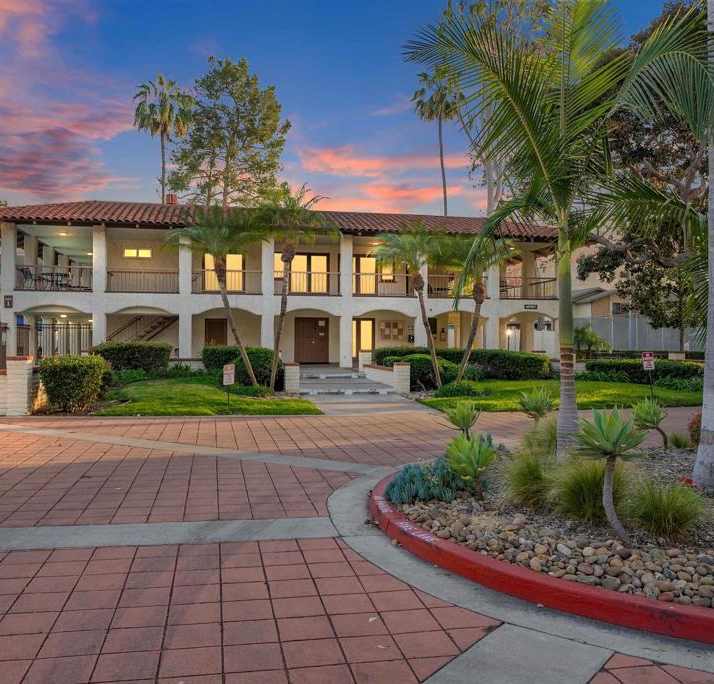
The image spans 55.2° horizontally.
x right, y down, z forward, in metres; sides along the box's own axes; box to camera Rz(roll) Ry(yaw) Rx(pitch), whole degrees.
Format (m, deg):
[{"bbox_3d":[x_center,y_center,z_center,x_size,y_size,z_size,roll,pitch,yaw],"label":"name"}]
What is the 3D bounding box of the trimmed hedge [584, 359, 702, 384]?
[{"bbox_3d":[10.750,1.270,26.000,4.500,0.920,1.400,0,0,19],"label":"trimmed hedge"}]

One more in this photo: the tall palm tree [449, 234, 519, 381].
[{"bbox_3d":[4.147,-1.045,22.300,2.253,4.930,2.400,0,0,0],"label":"tall palm tree"}]

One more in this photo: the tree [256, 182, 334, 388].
[{"bbox_3d":[-1.891,-1.722,21.000,2.460,6.365,2.500,0,0,0],"label":"tree"}]

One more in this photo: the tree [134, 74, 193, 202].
[{"bbox_3d":[-13.316,-8.600,47.000,4.100,19.700,4.100,0,0,-12],"label":"tree"}]

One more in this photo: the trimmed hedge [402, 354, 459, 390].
[{"bbox_3d":[2.278,0.960,21.195,1.800,1.100,1.500,0,0,-11],"label":"trimmed hedge"}]

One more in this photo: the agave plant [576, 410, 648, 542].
[{"bbox_3d":[1.782,0.942,4.820,0.510,0.950,0.510,0,0,-12],"label":"agave plant"}]

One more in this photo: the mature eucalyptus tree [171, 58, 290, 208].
[{"bbox_3d":[-8.907,-9.266,47.552,8.000,21.000,7.500,0,0,-11],"label":"mature eucalyptus tree"}]

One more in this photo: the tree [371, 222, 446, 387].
[{"bbox_3d":[1.836,-1.224,22.600,2.700,5.500,2.600,0,0,-12],"label":"tree"}]

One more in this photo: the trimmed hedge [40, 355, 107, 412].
[{"bbox_3d":[-6.186,0.853,14.945,1.250,1.180,1.200,0,0,-11],"label":"trimmed hedge"}]

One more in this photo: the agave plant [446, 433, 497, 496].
[{"bbox_3d":[1.022,1.112,6.150,0.450,0.594,0.450,0,0,0],"label":"agave plant"}]

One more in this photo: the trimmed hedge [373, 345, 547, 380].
[{"bbox_3d":[3.784,0.742,24.600,6.245,1.144,1.300,0,0,-12],"label":"trimmed hedge"}]

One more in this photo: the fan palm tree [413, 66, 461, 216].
[{"bbox_3d":[5.652,-8.627,46.049,3.600,19.800,3.600,0,0,-11],"label":"fan palm tree"}]

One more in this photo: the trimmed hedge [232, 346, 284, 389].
[{"bbox_3d":[-3.192,0.846,21.800,1.650,1.300,1.800,0,0,-12],"label":"trimmed hedge"}]

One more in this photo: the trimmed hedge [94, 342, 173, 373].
[{"bbox_3d":[-7.512,0.501,22.900,2.431,1.098,1.200,0,0,-12],"label":"trimmed hedge"}]

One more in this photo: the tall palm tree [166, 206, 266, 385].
[{"bbox_3d":[-4.413,-1.435,21.300,3.119,5.582,2.900,0,0,0],"label":"tall palm tree"}]

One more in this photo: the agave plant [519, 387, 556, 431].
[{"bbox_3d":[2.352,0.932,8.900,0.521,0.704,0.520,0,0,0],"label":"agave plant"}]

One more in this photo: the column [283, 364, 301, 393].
[{"bbox_3d":[-1.891,1.073,20.000,0.447,0.829,0.447,0,0,-12],"label":"column"}]

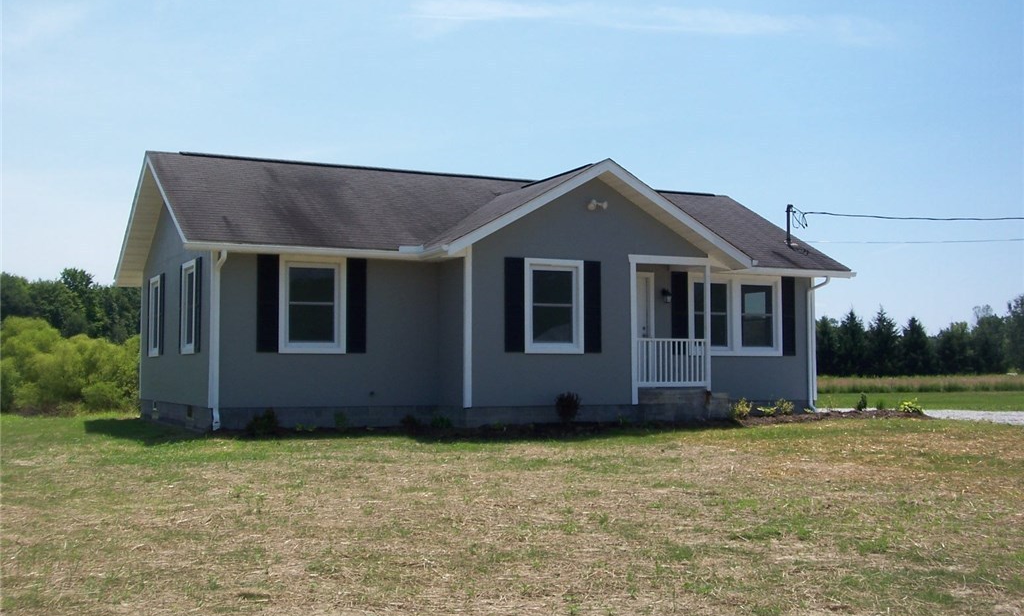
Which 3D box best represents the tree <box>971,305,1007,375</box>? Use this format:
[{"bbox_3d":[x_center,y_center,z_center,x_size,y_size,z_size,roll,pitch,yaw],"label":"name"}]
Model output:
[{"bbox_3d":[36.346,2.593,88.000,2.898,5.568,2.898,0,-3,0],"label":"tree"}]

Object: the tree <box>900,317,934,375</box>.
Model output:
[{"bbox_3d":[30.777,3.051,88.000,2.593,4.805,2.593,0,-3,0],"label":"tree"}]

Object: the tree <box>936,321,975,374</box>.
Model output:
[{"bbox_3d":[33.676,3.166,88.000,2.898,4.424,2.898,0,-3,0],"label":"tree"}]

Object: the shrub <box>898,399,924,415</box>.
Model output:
[{"bbox_3d":[8.629,2.127,24.918,0.583,0.346,0.562,1,-4,-26],"label":"shrub"}]

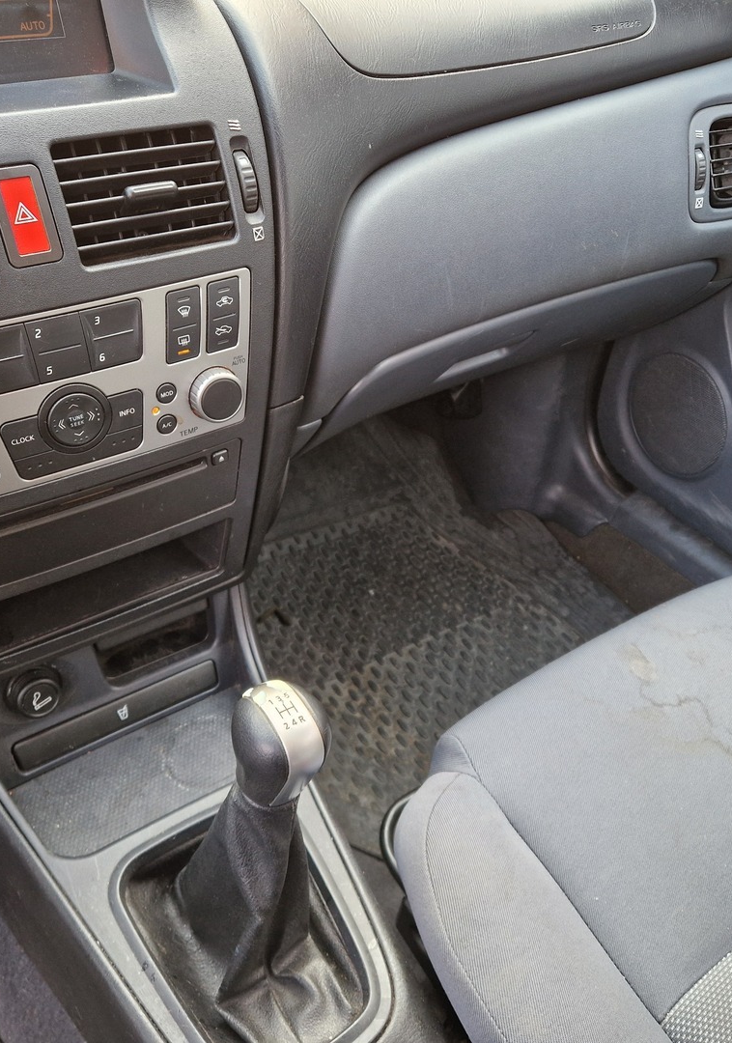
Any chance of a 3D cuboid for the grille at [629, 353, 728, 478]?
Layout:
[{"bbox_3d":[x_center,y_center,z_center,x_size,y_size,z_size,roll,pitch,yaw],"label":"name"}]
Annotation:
[{"bbox_3d":[0.360,-0.125,1.072,0.015,0.148,0.148,-20,42,-27],"label":"grille"}]

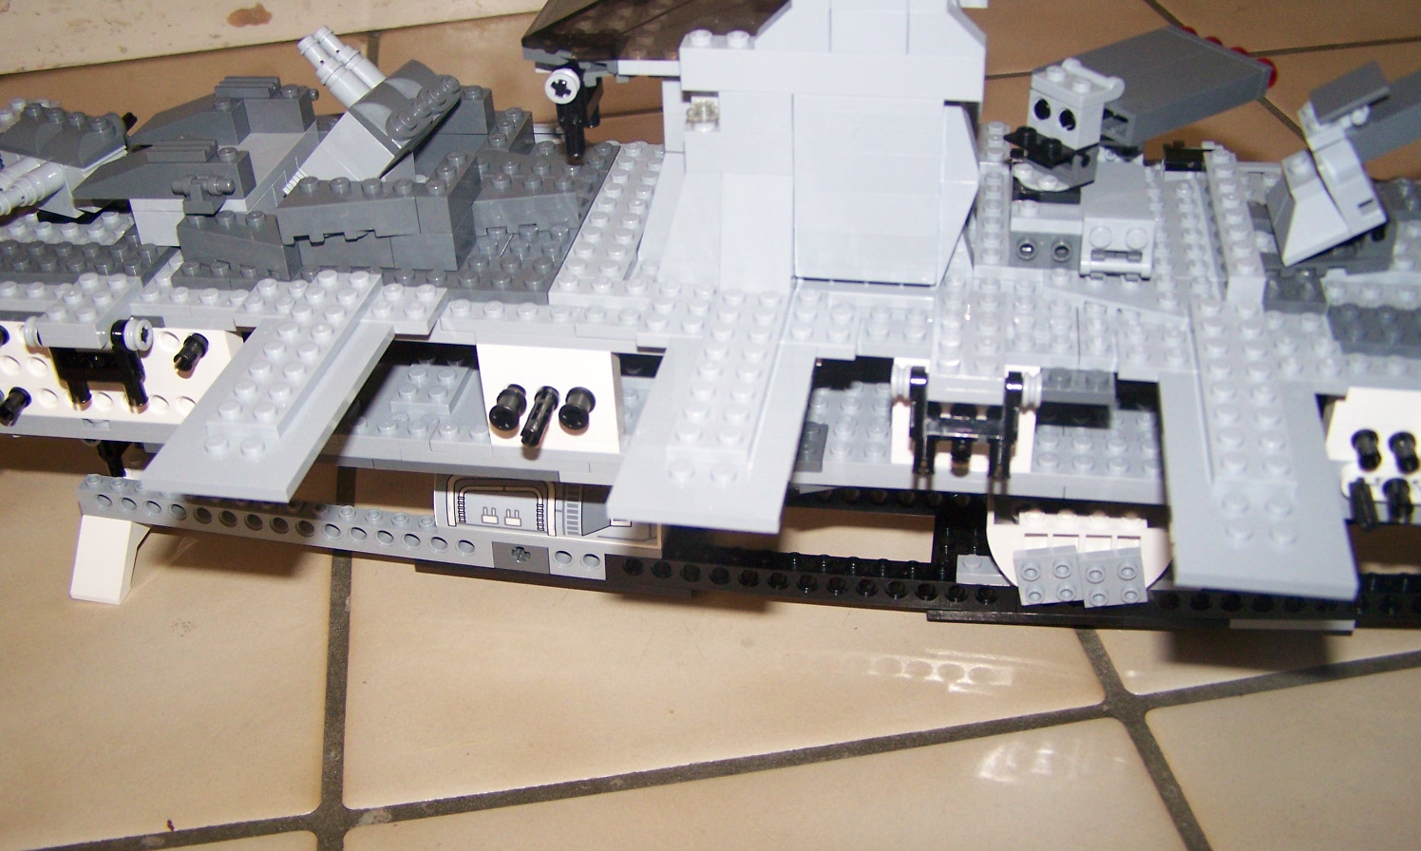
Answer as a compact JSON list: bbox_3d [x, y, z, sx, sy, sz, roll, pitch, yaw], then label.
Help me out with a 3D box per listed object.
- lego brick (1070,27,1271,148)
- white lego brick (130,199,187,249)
[{"bbox_3d":[0.104,-0.081,0.368,0.047,0.007,0.033,-23,40,-26],"label":"lego brick"},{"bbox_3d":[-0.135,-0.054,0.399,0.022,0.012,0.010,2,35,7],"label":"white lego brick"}]

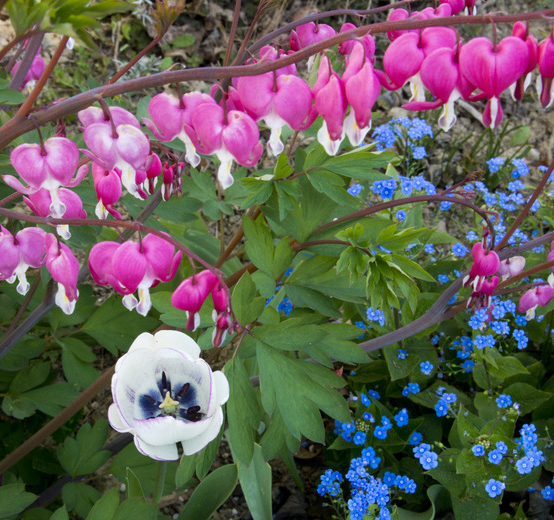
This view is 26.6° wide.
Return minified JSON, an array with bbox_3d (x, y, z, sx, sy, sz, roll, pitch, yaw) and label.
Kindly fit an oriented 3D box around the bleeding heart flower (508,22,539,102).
[{"bbox_3d":[0.110,-0.088,0.520,0.017,0.034,0.014,-18,39,-24],"label":"bleeding heart flower"}]

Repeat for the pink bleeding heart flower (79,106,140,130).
[{"bbox_3d":[-0.080,-0.057,0.560,0.031,0.030,0.015,-8,27,4],"label":"pink bleeding heart flower"}]

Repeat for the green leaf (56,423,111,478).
[{"bbox_3d":[-0.122,0.120,0.740,0.033,0.009,0.036,9,54,6],"label":"green leaf"}]

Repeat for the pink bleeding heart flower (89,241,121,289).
[{"bbox_3d":[-0.071,0.003,0.505,0.022,0.023,0.014,10,31,17],"label":"pink bleeding heart flower"}]

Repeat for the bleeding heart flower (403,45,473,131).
[{"bbox_3d":[0.072,-0.077,0.520,0.031,0.034,0.018,-15,38,-20],"label":"bleeding heart flower"}]

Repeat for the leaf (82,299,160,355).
[{"bbox_3d":[-0.077,0.032,0.570,0.038,0.008,0.034,0,41,0],"label":"leaf"}]

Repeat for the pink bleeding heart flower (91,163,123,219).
[{"bbox_3d":[-0.084,-0.035,0.580,0.013,0.025,0.018,21,31,29],"label":"pink bleeding heart flower"}]

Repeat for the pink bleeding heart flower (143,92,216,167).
[{"bbox_3d":[-0.046,-0.061,0.550,0.030,0.031,0.015,-8,27,9],"label":"pink bleeding heart flower"}]

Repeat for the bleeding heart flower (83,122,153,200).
[{"bbox_3d":[-0.072,-0.045,0.530,0.029,0.031,0.015,-12,26,1],"label":"bleeding heart flower"}]

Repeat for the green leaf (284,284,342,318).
[{"bbox_3d":[0.018,0.022,0.610,0.029,0.009,0.018,22,51,19],"label":"green leaf"}]

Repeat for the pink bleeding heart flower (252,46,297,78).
[{"bbox_3d":[-0.001,-0.102,0.620,0.026,0.028,0.015,0,35,0],"label":"pink bleeding heart flower"}]

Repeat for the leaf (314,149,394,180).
[{"bbox_3d":[0.035,-0.044,0.540,0.037,0.008,0.021,-5,32,-8],"label":"leaf"}]

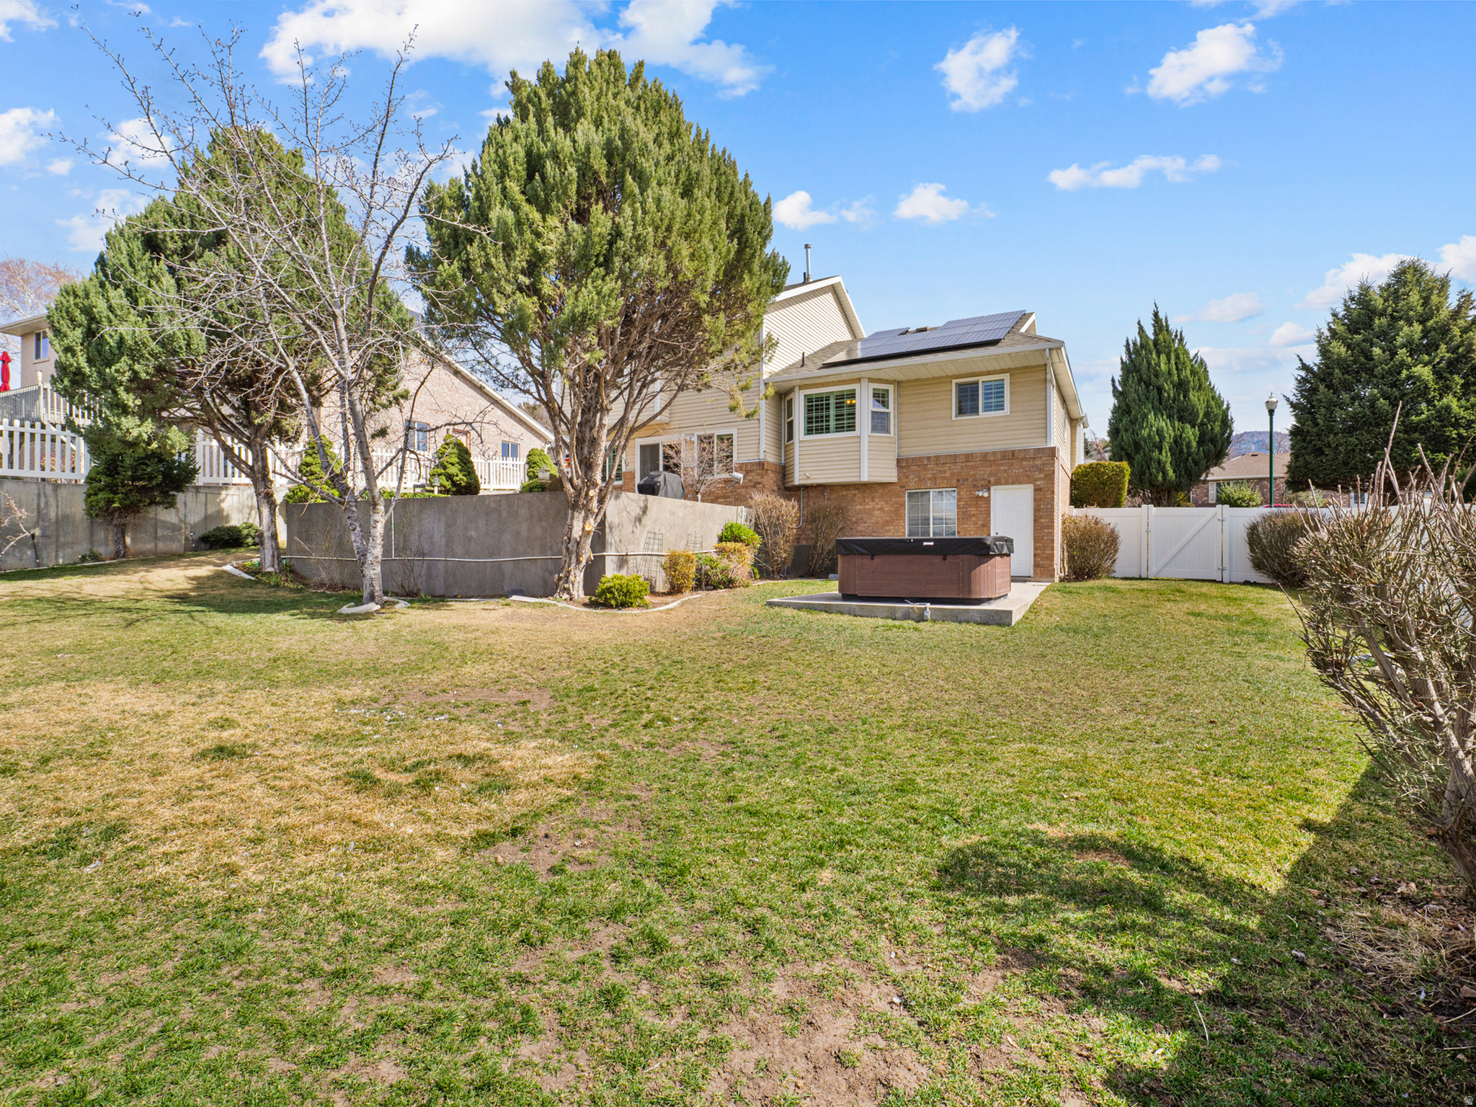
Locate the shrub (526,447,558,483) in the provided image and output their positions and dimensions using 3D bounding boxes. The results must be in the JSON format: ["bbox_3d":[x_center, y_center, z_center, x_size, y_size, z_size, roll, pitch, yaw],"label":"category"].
[{"bbox_3d":[-5.300,-2.150,18.400,0.950,1.500,0.950,0,0,0],"label":"shrub"}]

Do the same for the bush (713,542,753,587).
[{"bbox_3d":[-0.087,0.199,14.700,0.850,0.969,0.850,0,1,0],"label":"bush"}]

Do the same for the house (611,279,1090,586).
[{"bbox_3d":[3.792,-4.094,21.030,12.800,9.300,11.400,0,1,29],"label":"house"}]

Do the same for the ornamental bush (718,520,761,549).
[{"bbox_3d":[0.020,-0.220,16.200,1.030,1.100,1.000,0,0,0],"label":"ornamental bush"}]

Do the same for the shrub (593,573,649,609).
[{"bbox_3d":[-1.809,0.567,10.650,0.820,0.540,0.800,-1,1,-10],"label":"shrub"}]

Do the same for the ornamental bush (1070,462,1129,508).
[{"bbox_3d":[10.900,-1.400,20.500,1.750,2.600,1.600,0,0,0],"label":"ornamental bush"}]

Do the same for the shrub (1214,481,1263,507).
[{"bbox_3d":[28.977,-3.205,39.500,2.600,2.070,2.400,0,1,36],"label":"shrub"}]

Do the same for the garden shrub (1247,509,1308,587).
[{"bbox_3d":[12.645,-0.121,15.900,1.650,1.774,1.600,0,1,38],"label":"garden shrub"}]

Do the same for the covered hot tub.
[{"bbox_3d":[3.175,0.229,11.364,2.360,0.970,2.340,0,1,29],"label":"covered hot tub"}]

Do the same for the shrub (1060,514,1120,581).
[{"bbox_3d":[8.630,-0.140,16.700,1.380,1.630,1.350,0,0,0],"label":"shrub"}]

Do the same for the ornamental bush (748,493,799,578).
[{"bbox_3d":[0.910,-0.480,17.300,1.300,2.180,1.250,0,0,0],"label":"ornamental bush"}]

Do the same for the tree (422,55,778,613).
[{"bbox_3d":[-2.300,-4.000,12.200,6.300,9.600,6.200,0,0,0],"label":"tree"}]

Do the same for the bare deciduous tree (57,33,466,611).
[{"bbox_3d":[-7.900,-4.050,12.000,5.900,9.800,5.700,0,0,0],"label":"bare deciduous tree"}]

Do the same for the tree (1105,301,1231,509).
[{"bbox_3d":[14.200,-4.050,22.600,3.750,8.000,3.750,0,0,0],"label":"tree"}]

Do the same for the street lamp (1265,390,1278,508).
[{"bbox_3d":[18.763,-3.043,24.000,0.450,5.200,0.450,0,1,29],"label":"street lamp"}]

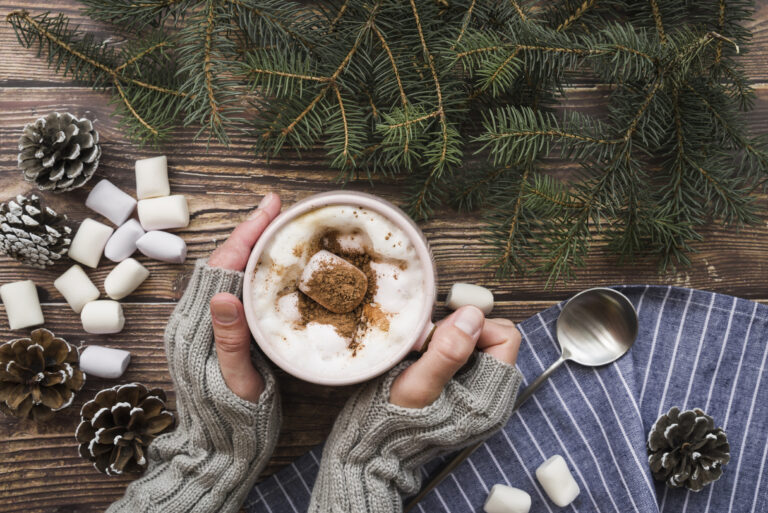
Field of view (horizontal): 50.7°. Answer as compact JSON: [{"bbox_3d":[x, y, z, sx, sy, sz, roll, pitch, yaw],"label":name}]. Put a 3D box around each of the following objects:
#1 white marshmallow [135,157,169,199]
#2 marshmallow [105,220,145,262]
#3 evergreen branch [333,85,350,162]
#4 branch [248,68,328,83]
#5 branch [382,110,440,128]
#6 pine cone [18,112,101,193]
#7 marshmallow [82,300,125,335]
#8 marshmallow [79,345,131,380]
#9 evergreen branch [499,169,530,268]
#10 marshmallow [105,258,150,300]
[{"bbox_3d":[-0.154,-0.052,0.540,0.021,0.020,0.027,-4,90,0],"label":"white marshmallow"},{"bbox_3d":[-0.172,-0.011,0.540,0.017,0.020,0.027,43,90,0],"label":"marshmallow"},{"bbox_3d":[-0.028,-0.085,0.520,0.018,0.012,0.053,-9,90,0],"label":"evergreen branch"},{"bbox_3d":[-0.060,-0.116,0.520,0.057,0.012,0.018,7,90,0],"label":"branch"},{"bbox_3d":[0.018,-0.087,0.518,0.038,0.012,0.011,-17,90,0],"label":"branch"},{"bbox_3d":[-0.212,-0.068,0.530,0.050,0.040,0.050,0,90,0],"label":"pine cone"},{"bbox_3d":[-0.187,0.041,0.540,0.027,0.021,0.022,2,90,0],"label":"marshmallow"},{"bbox_3d":[-0.185,0.070,0.539,0.030,0.021,0.021,7,90,0],"label":"marshmallow"},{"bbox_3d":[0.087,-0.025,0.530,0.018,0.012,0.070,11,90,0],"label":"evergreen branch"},{"bbox_3d":[-0.171,0.015,0.540,0.029,0.021,0.019,-41,90,0],"label":"marshmallow"}]

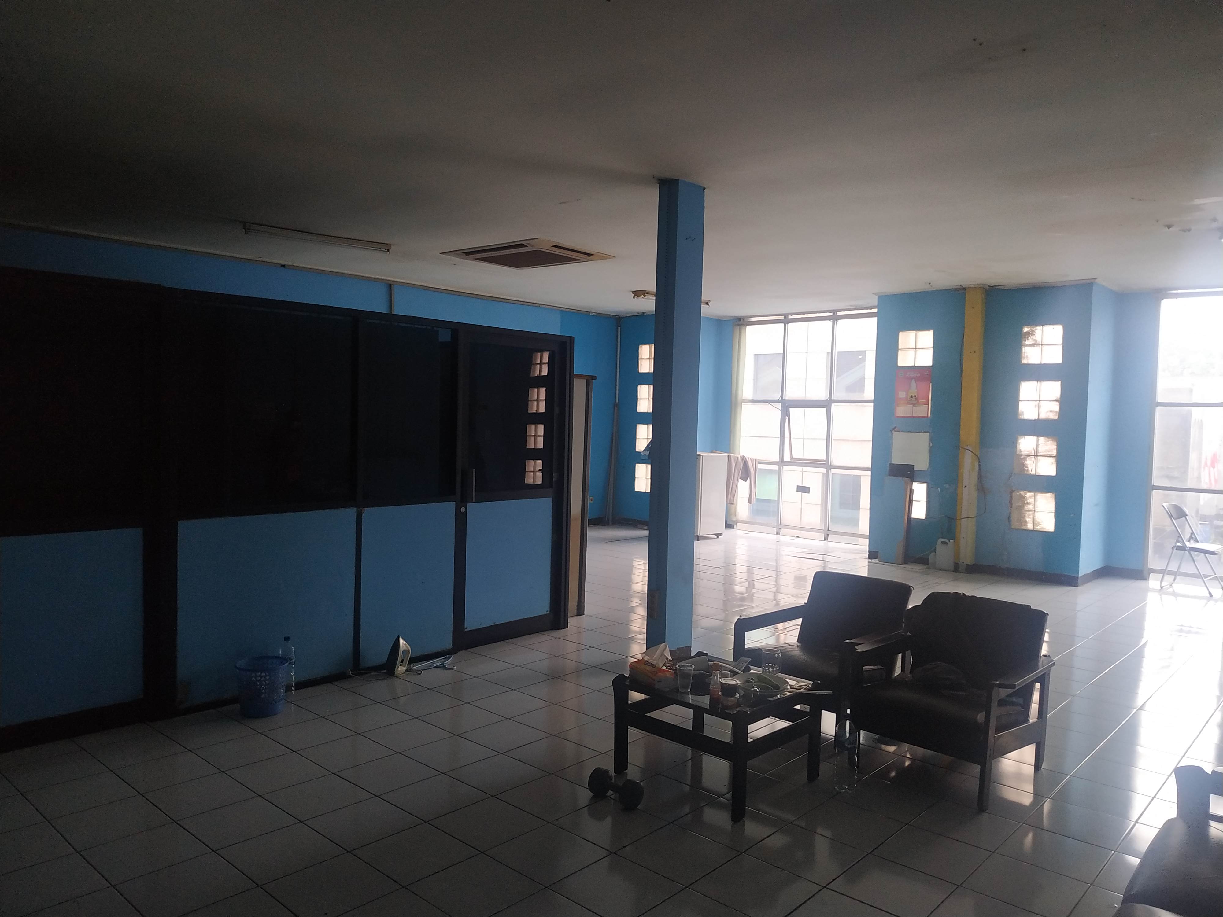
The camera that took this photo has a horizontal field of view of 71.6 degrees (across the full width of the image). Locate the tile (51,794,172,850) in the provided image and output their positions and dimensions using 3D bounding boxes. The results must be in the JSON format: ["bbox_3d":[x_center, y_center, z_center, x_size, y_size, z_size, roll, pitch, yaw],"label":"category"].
[{"bbox_3d":[-1.692,1.238,2.878,0.300,0.010,0.300,3,2,42],"label":"tile"}]

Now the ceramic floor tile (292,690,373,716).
[{"bbox_3d":[-1.426,1.258,4.365,0.300,0.010,0.300,4,4,42],"label":"ceramic floor tile"}]

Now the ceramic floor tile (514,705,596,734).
[{"bbox_3d":[-0.266,1.242,4.019,0.300,0.010,0.300,3,2,42],"label":"ceramic floor tile"}]

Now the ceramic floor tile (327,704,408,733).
[{"bbox_3d":[-1.127,1.215,3.965,0.297,0.010,0.297,3,2,42],"label":"ceramic floor tile"}]

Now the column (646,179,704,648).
[{"bbox_3d":[0.373,-0.157,4.973,0.140,2.830,0.235,4,4,42],"label":"column"}]

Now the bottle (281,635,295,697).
[{"bbox_3d":[-1.685,1.088,4.413,0.077,0.310,0.077,4,4,42],"label":"bottle"}]

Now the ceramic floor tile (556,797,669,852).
[{"bbox_3d":[-0.006,1.280,2.970,0.297,0.010,0.297,3,2,42],"label":"ceramic floor tile"}]

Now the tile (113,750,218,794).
[{"bbox_3d":[-1.723,1.218,3.287,0.300,0.010,0.300,3,2,42],"label":"tile"}]

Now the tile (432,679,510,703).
[{"bbox_3d":[-0.725,1.216,4.438,0.300,0.010,0.300,3,2,42],"label":"tile"}]

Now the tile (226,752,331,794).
[{"bbox_3d":[-1.300,1.229,3.311,0.300,0.010,0.300,3,2,42],"label":"tile"}]

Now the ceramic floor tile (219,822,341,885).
[{"bbox_3d":[-1.124,1.348,2.895,0.300,0.010,0.300,4,4,42],"label":"ceramic floor tile"}]

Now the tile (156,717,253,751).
[{"bbox_3d":[-1.747,1.204,3.711,0.300,0.010,0.300,3,2,42],"label":"tile"}]

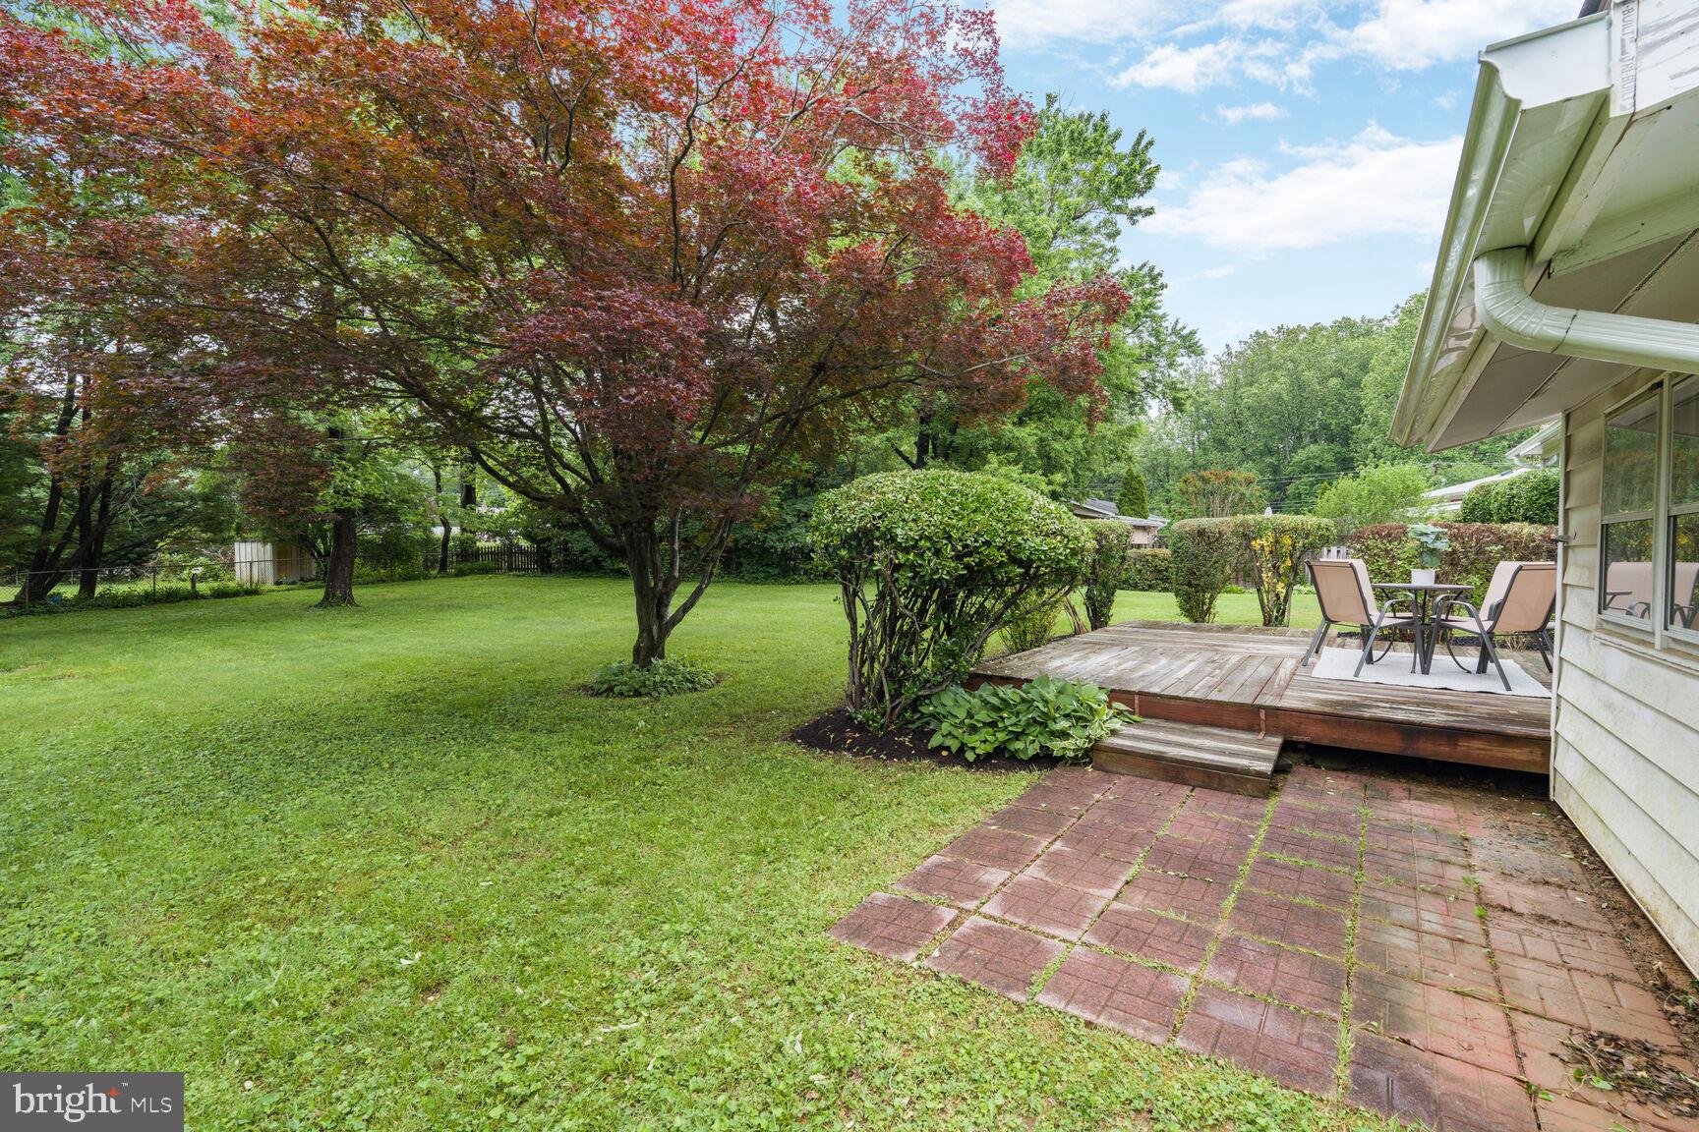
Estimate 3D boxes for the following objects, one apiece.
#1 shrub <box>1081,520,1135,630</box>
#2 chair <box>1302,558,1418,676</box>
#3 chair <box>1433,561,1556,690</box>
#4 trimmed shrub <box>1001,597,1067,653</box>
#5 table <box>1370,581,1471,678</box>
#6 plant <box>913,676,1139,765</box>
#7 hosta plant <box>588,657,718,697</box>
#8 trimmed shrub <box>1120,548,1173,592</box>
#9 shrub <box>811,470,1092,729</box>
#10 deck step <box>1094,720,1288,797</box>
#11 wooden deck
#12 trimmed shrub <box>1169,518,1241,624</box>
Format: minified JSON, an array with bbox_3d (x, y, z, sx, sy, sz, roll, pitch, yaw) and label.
[{"bbox_3d":[3.798,0.232,11.400,0.900,1.860,0.900,1,1,34],"label":"shrub"},{"bbox_3d":[4.453,0.446,6.534,0.700,0.930,0.580,0,1,-8],"label":"chair"},{"bbox_3d":[5.116,0.459,5.965,0.580,0.930,0.700,0,1,-5],"label":"chair"},{"bbox_3d":[2.094,0.804,8.600,0.700,0.870,0.700,1,2,36],"label":"trimmed shrub"},{"bbox_3d":[5.133,0.550,6.758,0.760,0.735,0.760,1,1,34],"label":"table"},{"bbox_3d":[1.242,1.073,5.544,1.400,0.460,0.950,1,2,36],"label":"plant"},{"bbox_3d":[-1.945,1.025,7.450,1.280,0.260,1.200,1,1,0],"label":"hosta plant"},{"bbox_3d":[11.051,0.134,28.000,2.800,1.560,1.100,1,1,34],"label":"trimmed shrub"},{"bbox_3d":[0.888,0.198,6.600,2.250,2.050,2.200,1,1,0],"label":"shrub"},{"bbox_3d":[2.287,1.245,5.023,1.030,0.150,0.950,1,2,36],"label":"deck step"},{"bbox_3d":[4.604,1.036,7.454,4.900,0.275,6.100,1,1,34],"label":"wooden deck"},{"bbox_3d":[5.622,0.209,12.000,1.050,1.880,1.050,1,2,36],"label":"trimmed shrub"}]

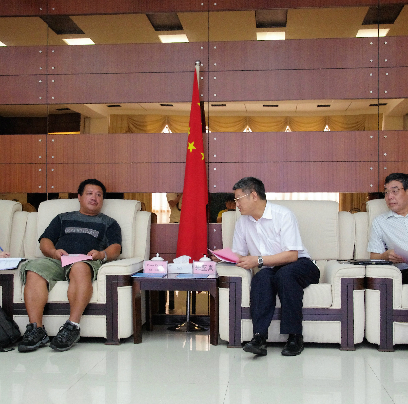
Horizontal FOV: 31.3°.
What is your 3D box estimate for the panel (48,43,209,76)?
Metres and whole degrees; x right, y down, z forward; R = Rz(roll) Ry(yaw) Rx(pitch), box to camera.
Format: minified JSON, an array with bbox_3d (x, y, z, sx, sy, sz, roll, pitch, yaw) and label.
[{"bbox_3d":[-0.619,-1.155,5.861,1.321,0.234,0.030,0,-1,6],"label":"panel"}]

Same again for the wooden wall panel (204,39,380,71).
[{"bbox_3d":[0.699,-1.156,5.715,1.322,0.235,0.030,0,-1,6],"label":"wooden wall panel"}]

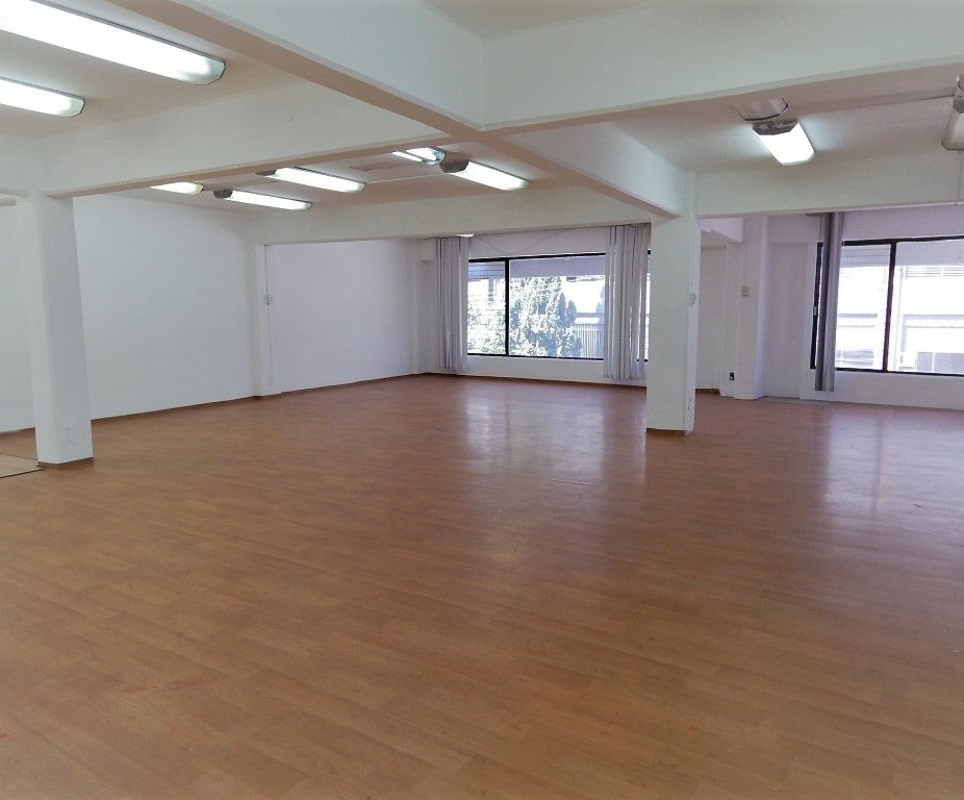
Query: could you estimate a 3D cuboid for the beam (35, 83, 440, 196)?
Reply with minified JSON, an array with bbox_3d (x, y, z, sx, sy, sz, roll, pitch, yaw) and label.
[{"bbox_3d":[-1.799,-1.744,4.764,3.952,0.440,0.188,4,8,30],"label":"beam"}]

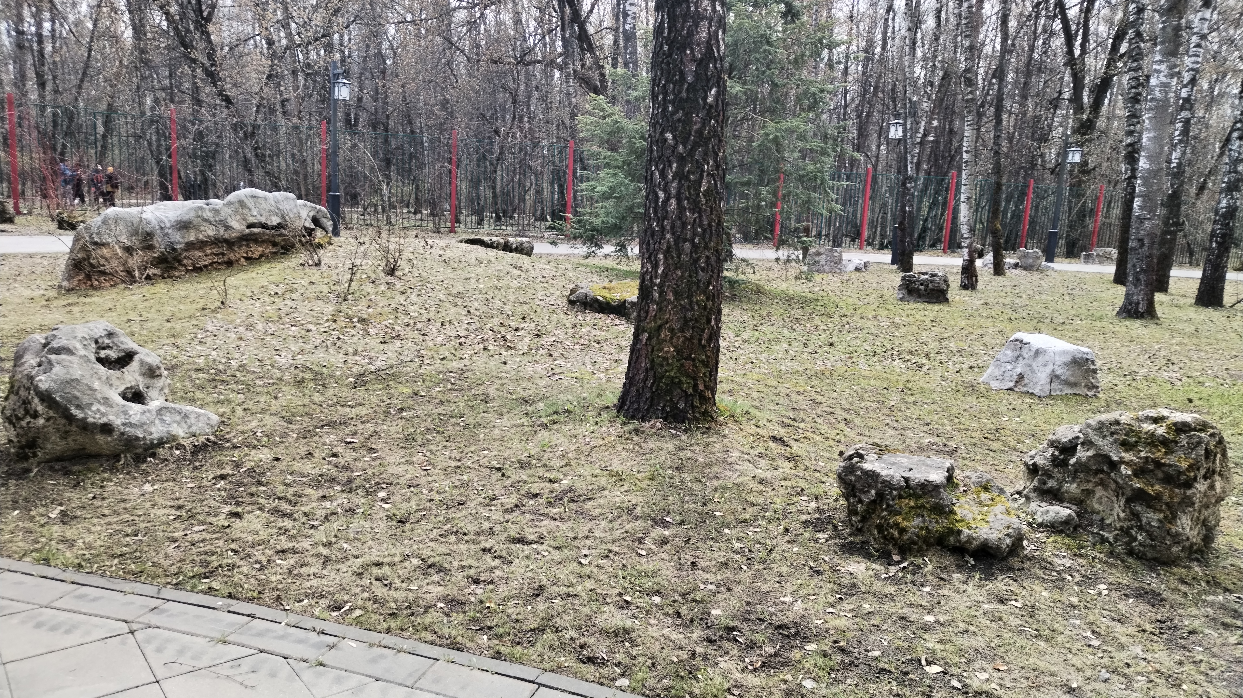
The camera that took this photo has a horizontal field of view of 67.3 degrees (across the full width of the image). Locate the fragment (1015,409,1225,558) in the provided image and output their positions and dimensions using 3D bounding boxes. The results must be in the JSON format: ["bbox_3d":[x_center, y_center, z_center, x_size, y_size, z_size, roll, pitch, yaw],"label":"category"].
[{"bbox_3d":[2.058,0.551,3.868,0.703,0.546,0.562,6,11,14],"label":"fragment"}]

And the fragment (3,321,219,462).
[{"bbox_3d":[-2.315,0.187,4.295,0.842,0.598,0.590,-1,11,-20],"label":"fragment"}]

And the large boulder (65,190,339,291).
[{"bbox_3d":[-4.213,-1.197,9.508,0.850,0.800,2.750,11,14,37],"label":"large boulder"}]

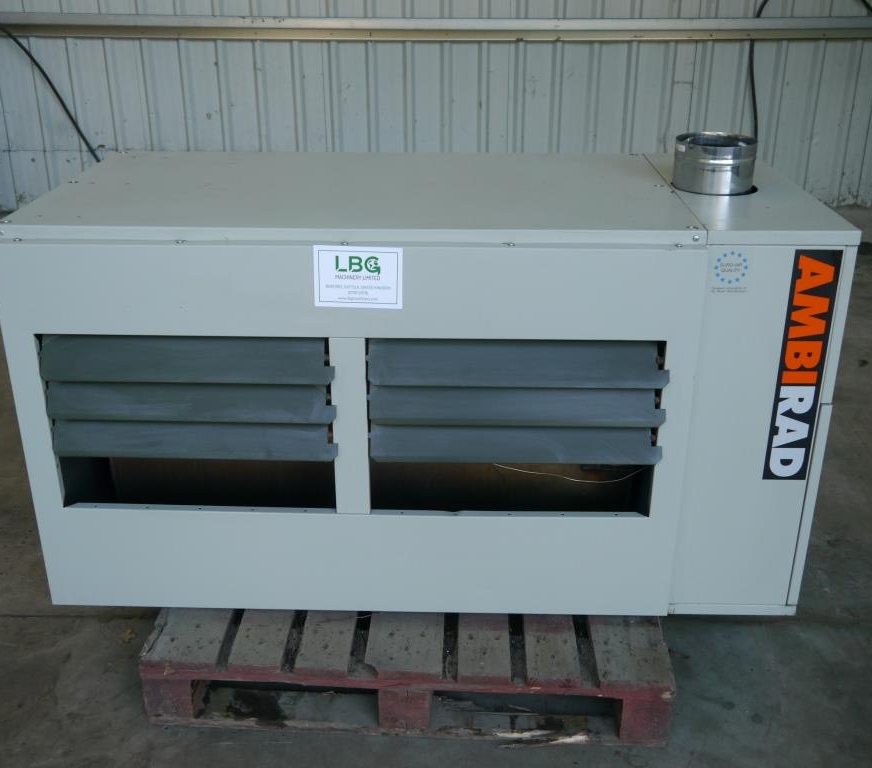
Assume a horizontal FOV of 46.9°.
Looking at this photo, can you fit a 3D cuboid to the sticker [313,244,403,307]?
[{"bbox_3d":[-0.134,-0.183,1.742,0.153,0.111,0.002,1,24,1],"label":"sticker"}]

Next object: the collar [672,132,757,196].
[{"bbox_3d":[0.559,-0.443,2.017,0.155,0.095,0.155,1,24,1],"label":"collar"}]

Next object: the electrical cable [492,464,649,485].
[{"bbox_3d":[0.259,0.174,1.937,0.300,0.042,0.045,1,24,1],"label":"electrical cable"}]

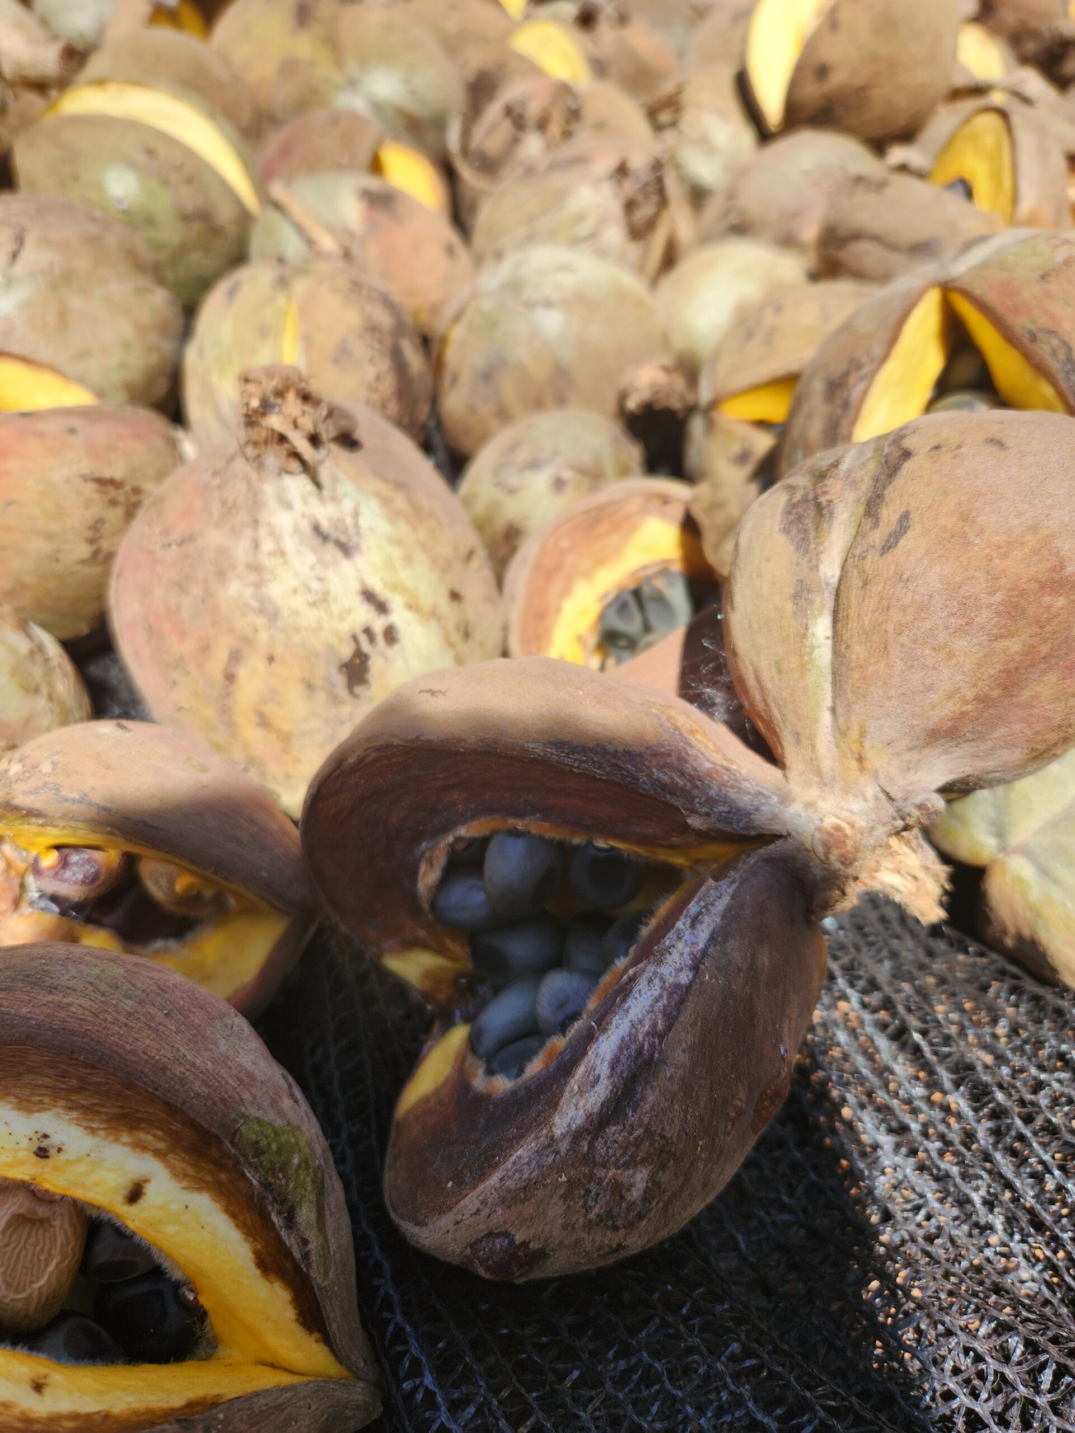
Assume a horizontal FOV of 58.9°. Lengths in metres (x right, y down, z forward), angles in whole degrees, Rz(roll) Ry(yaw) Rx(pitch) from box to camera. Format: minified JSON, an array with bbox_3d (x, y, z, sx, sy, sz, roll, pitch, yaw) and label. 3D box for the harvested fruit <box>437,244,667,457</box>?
[{"bbox_3d":[0.005,-0.122,0.325,0.077,0.070,0.076,0,50,0],"label":"harvested fruit"}]

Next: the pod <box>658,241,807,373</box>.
[{"bbox_3d":[0.071,-0.138,0.338,0.060,0.056,0.060,0,50,0],"label":"pod"}]

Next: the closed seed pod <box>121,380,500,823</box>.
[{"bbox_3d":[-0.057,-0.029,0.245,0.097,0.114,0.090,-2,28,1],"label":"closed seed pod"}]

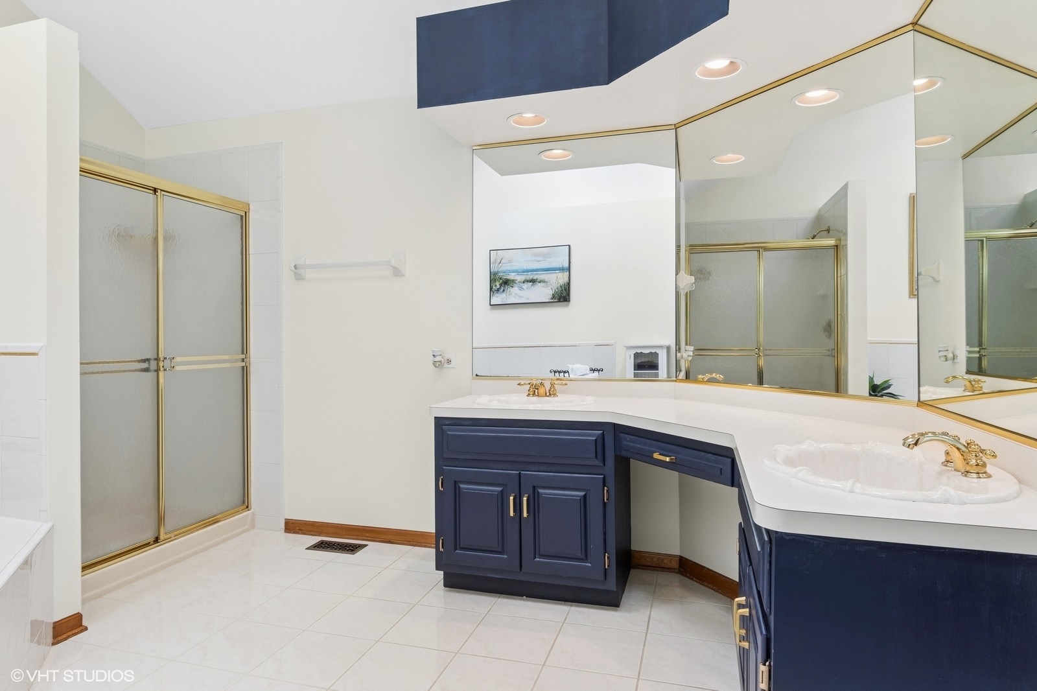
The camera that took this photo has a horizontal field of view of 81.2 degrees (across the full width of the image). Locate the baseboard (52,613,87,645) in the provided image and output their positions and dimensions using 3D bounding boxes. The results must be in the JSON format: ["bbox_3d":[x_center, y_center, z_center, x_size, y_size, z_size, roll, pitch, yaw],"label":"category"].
[{"bbox_3d":[-1.661,1.038,2.230,0.026,0.079,0.118,0,1,16],"label":"baseboard"}]

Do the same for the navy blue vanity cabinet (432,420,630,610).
[{"bbox_3d":[0.087,0.678,2.710,0.763,0.760,0.560,0,1,16],"label":"navy blue vanity cabinet"}]

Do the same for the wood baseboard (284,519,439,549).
[{"bbox_3d":[-0.764,1.016,3.253,1.127,0.082,0.025,0,1,16],"label":"wood baseboard"}]

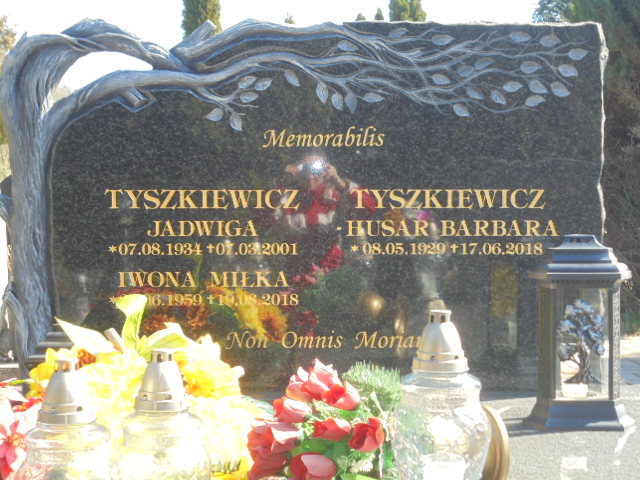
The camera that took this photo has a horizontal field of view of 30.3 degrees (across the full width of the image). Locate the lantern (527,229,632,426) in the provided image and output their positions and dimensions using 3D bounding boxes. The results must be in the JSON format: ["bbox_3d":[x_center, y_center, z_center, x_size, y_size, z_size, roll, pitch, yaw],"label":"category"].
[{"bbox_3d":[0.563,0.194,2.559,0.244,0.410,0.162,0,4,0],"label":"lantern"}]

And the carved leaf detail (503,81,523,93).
[{"bbox_3d":[0.487,-0.385,2.980,0.052,0.029,0.014,0,3,0],"label":"carved leaf detail"}]

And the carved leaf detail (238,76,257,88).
[{"bbox_3d":[-0.161,-0.350,2.630,0.039,0.026,0.012,0,3,0],"label":"carved leaf detail"}]

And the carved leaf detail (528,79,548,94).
[{"bbox_3d":[0.551,-0.386,2.981,0.047,0.037,0.014,0,3,0],"label":"carved leaf detail"}]

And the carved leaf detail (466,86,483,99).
[{"bbox_3d":[0.376,-0.359,2.880,0.039,0.029,0.010,0,4,0],"label":"carved leaf detail"}]

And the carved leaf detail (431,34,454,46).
[{"bbox_3d":[0.272,-0.443,2.625,0.052,0.026,0.012,0,3,0],"label":"carved leaf detail"}]

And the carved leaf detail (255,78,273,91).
[{"bbox_3d":[-0.138,-0.378,2.879,0.044,0.029,0.010,0,4,0],"label":"carved leaf detail"}]

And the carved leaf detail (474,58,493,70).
[{"bbox_3d":[0.415,-0.442,2.977,0.050,0.032,0.014,0,3,0],"label":"carved leaf detail"}]

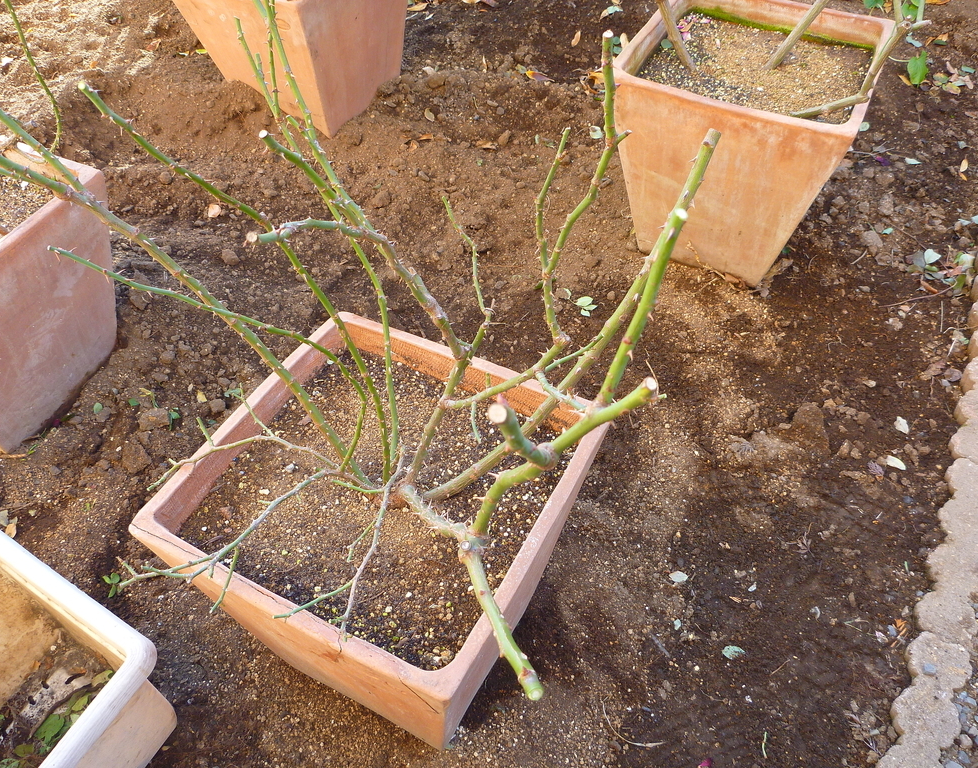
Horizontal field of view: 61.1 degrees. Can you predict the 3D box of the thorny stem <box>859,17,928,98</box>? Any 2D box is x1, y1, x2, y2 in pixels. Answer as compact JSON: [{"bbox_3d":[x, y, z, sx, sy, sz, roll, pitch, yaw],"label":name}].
[{"bbox_3d":[0.644,-0.529,1.334,0.041,0.137,0.021,41,28,6],"label":"thorny stem"}]

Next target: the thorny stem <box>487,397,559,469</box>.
[{"bbox_3d":[0.033,0.051,0.773,0.021,0.095,0.016,-48,44,-1],"label":"thorny stem"}]

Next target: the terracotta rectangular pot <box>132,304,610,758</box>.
[{"bbox_3d":[-0.126,0.246,1.147,0.418,0.430,0.410,21,51,19],"label":"terracotta rectangular pot"}]

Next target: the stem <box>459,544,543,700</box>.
[{"bbox_3d":[0.007,0.213,0.765,0.017,0.017,0.215,-23,26,-6],"label":"stem"}]

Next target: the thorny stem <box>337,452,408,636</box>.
[{"bbox_3d":[-0.120,0.159,0.891,0.014,0.021,0.246,19,42,-4],"label":"thorny stem"}]

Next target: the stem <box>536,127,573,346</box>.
[{"bbox_3d":[0.067,-0.149,0.882,0.035,0.244,0.015,1,32,4],"label":"stem"}]

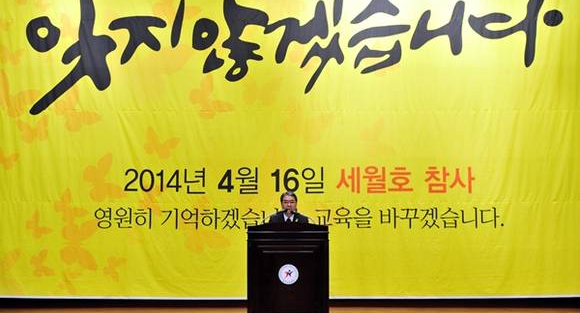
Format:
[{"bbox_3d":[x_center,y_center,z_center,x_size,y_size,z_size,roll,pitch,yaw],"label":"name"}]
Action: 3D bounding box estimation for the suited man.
[{"bbox_3d":[0.000,1.235,13.450,0.520,1.650,0.360,0,-1,0],"label":"suited man"}]

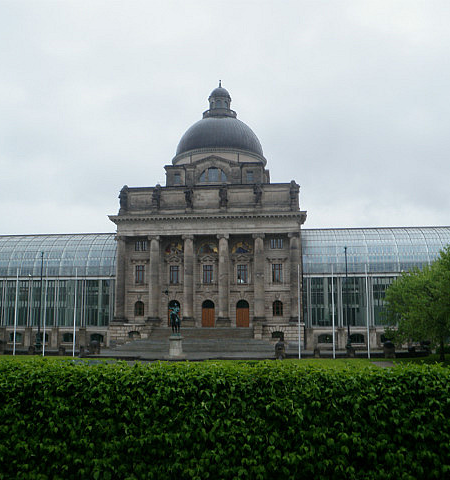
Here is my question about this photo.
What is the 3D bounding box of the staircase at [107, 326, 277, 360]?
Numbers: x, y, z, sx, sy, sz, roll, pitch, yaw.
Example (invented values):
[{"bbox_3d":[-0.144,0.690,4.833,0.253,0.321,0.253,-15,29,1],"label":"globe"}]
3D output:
[{"bbox_3d":[-3.492,13.074,67.568,20.553,3.000,9.500,-1,-9,6],"label":"staircase"}]

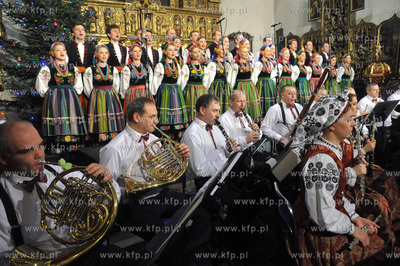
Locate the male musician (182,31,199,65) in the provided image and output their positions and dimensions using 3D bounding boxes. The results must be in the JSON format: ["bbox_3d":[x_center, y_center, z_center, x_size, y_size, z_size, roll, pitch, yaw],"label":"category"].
[{"bbox_3d":[-0.126,-1.194,6.696,0.540,1.780,0.360,-8,11,-32],"label":"male musician"}]

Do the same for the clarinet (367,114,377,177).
[{"bbox_3d":[1.625,0.118,3.050,0.070,0.620,0.070,-1,8,10],"label":"clarinet"}]

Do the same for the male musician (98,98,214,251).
[{"bbox_3d":[-0.272,0.401,2.240,0.820,1.290,0.620,3,9,35],"label":"male musician"}]

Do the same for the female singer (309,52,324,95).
[{"bbox_3d":[2.912,-1.218,8.119,0.560,1.560,0.500,-6,9,-24],"label":"female singer"}]

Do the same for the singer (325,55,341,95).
[{"bbox_3d":[3.400,-1.163,8.336,0.540,1.660,0.430,-5,10,-18],"label":"singer"}]

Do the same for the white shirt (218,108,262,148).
[{"bbox_3d":[0.404,-0.005,3.250,0.470,0.530,0.400,-9,12,-35],"label":"white shirt"}]

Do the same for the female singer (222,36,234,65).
[{"bbox_3d":[0.582,-1.125,6.614,0.560,1.680,0.500,-7,9,-28],"label":"female singer"}]

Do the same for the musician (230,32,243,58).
[{"bbox_3d":[0.886,-1.310,7.246,0.540,1.780,0.360,-9,12,-37],"label":"musician"}]

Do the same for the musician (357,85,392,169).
[{"bbox_3d":[2.799,-0.149,5.241,0.550,1.300,0.740,-4,8,-10],"label":"musician"}]

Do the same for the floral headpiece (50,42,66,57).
[{"bbox_3d":[-2.000,-1.177,4.550,0.200,0.190,0.200,-9,11,-40],"label":"floral headpiece"}]

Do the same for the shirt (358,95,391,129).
[{"bbox_3d":[2.795,-0.339,5.200,0.540,0.580,0.360,-4,8,-12],"label":"shirt"}]

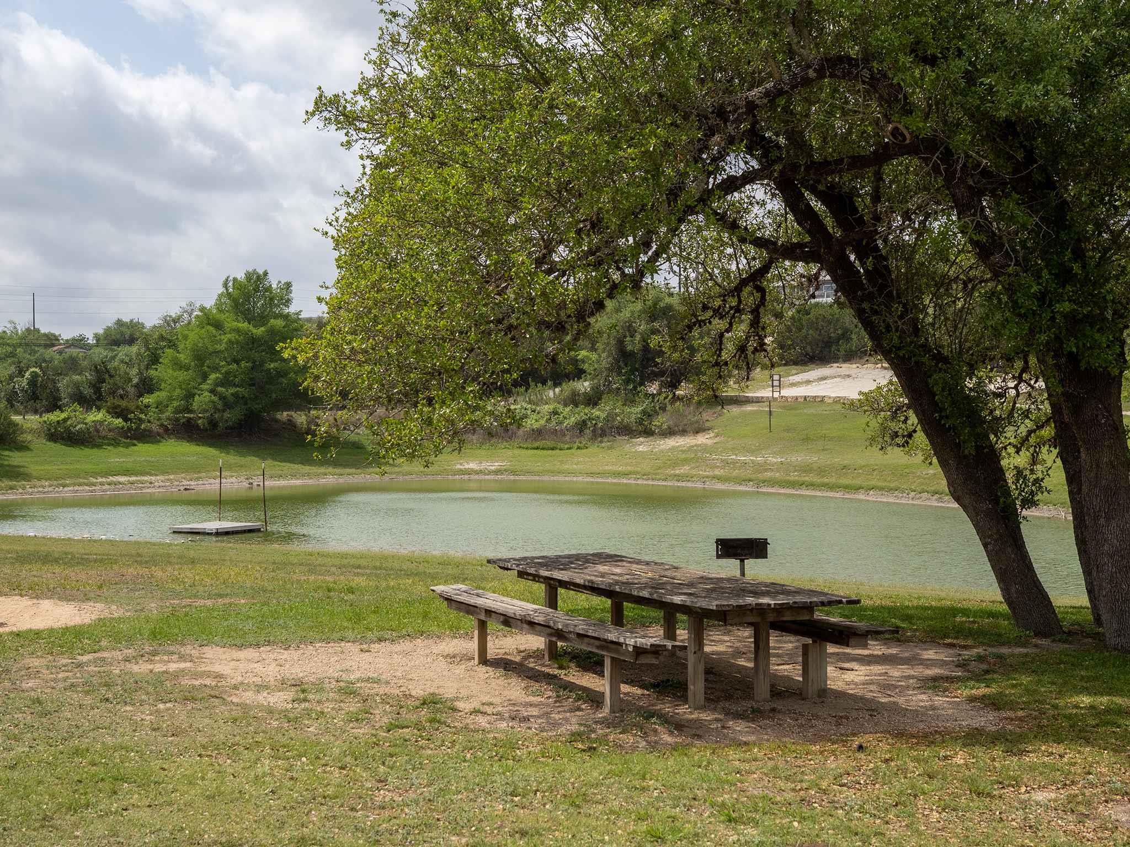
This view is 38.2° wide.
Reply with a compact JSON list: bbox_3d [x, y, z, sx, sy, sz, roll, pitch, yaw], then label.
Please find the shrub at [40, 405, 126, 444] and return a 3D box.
[{"bbox_3d":[-23.942,0.066,81.000,4.250,1.930,3.100,0,0,-16],"label":"shrub"}]

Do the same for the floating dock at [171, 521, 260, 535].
[{"bbox_3d":[-9.164,2.791,43.001,1.580,0.210,2.000,0,0,24],"label":"floating dock"}]

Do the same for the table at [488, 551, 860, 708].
[{"bbox_3d":[0.639,1.505,11.987,1.087,0.767,3.651,0,0,-26],"label":"table"}]

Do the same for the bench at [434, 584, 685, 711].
[{"bbox_3d":[-0.168,1.617,11.669,0.273,0.543,3.726,0,0,-26],"label":"bench"}]

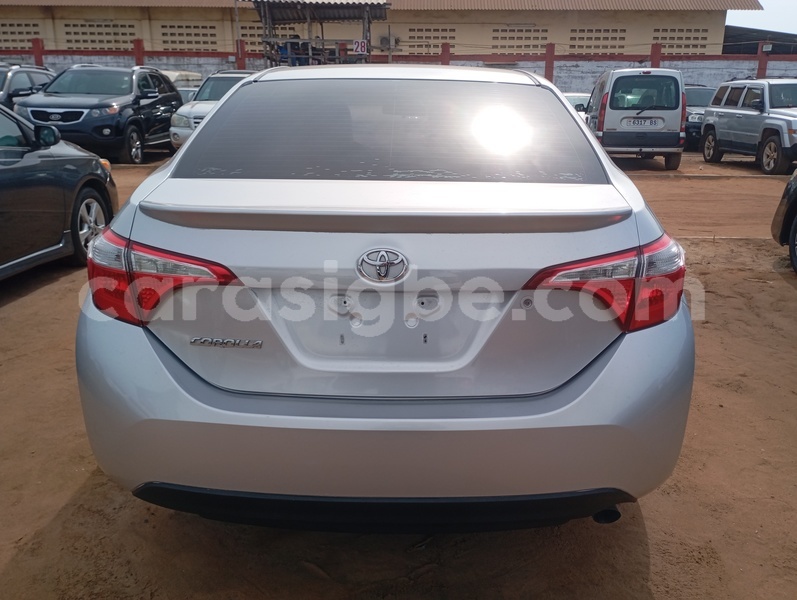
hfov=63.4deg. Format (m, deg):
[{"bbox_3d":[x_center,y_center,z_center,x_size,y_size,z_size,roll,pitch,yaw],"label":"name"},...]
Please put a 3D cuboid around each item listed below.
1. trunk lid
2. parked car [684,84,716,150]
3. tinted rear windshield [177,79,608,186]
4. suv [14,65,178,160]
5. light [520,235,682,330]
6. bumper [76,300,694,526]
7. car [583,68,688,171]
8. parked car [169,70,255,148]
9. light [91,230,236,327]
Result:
[{"bbox_3d":[-0.028,-0.049,1.621,1.190,0.455,0.430,1,17,1],"label":"trunk lid"},{"bbox_3d":[7.899,-5.077,17.746,1.840,1.690,4.500,1,18,-1],"label":"parked car"},{"bbox_3d":[-0.007,-0.582,2.145,1.300,0.120,0.770,1,42,0],"label":"tinted rear windshield"},{"bbox_3d":[-5.526,-3.581,12.416,1.920,1.740,4.690,0,18,-3],"label":"suv"},{"bbox_3d":[0.519,-0.029,1.592,0.455,0.220,0.310,1,17,1],"label":"light"},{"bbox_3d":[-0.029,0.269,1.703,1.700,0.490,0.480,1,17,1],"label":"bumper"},{"bbox_3d":[4.830,-3.852,13.582,1.720,1.820,4.020,4,18,11],"label":"car"},{"bbox_3d":[-3.245,-3.966,13.714,1.860,1.740,4.690,1,18,1],"label":"parked car"},{"bbox_3d":[-0.575,-0.043,1.617,0.455,0.220,0.310,1,17,1],"label":"light"}]

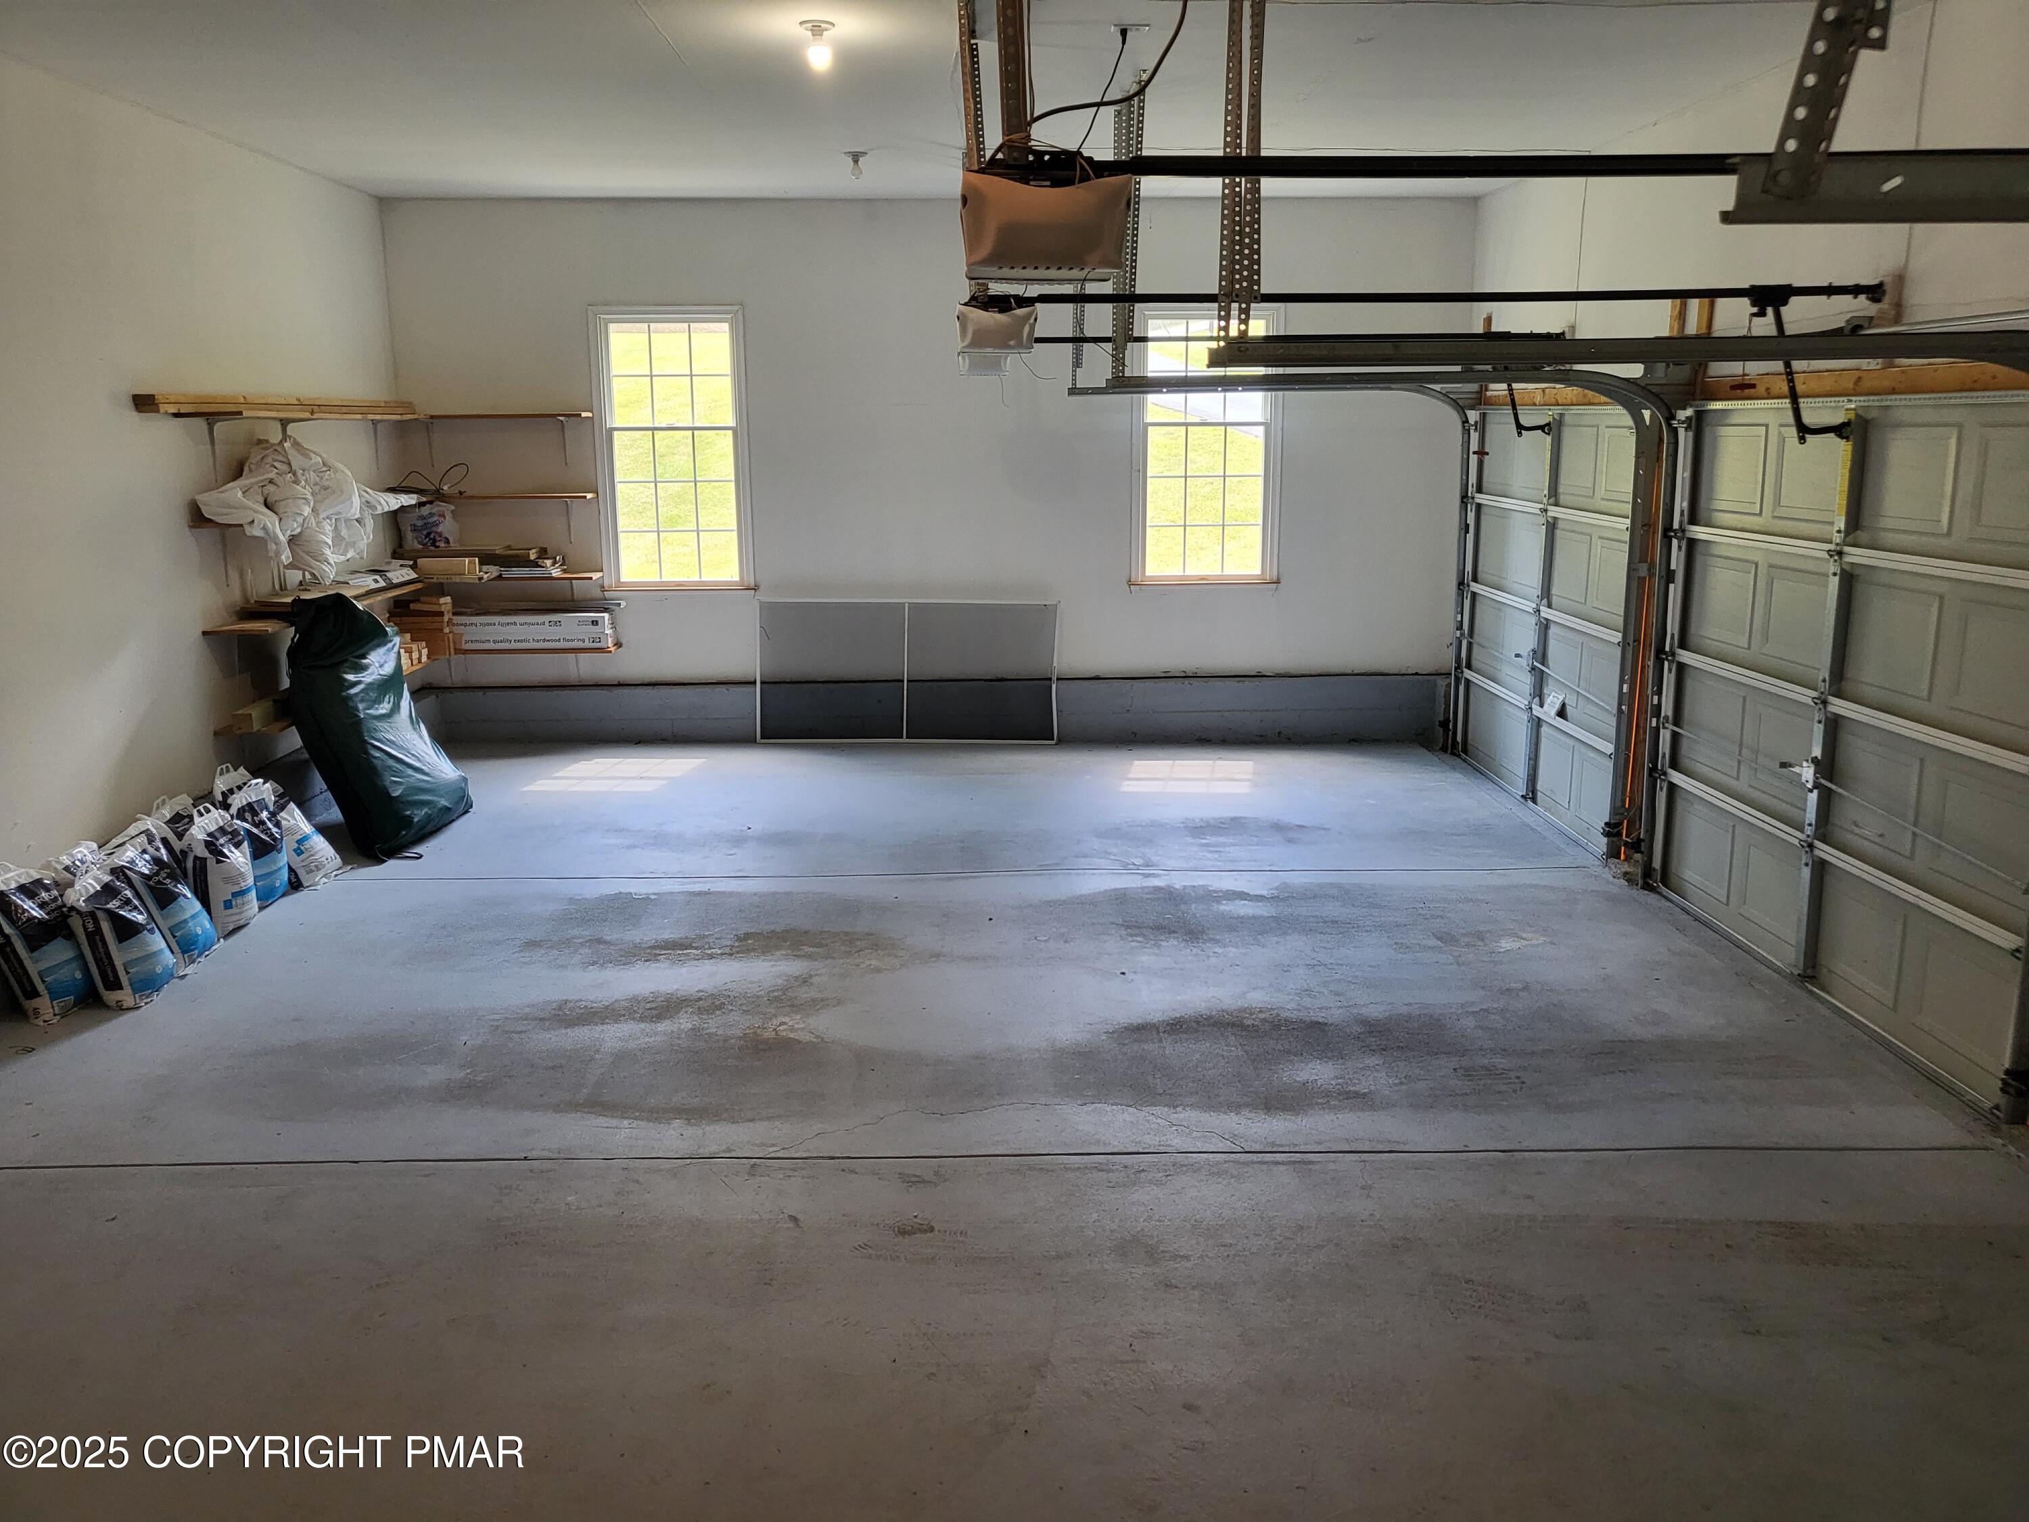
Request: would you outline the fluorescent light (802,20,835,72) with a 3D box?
[{"bbox_3d":[-0.694,-2.523,5.384,0.120,0.145,0.120,0,12,-1],"label":"fluorescent light"}]

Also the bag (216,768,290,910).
[{"bbox_3d":[-3.418,0.338,6.790,0.250,0.530,0.410,-8,12,0],"label":"bag"}]

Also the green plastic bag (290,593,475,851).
[{"bbox_3d":[-3.208,-0.214,7.770,0.360,1.170,0.920,-16,12,2],"label":"green plastic bag"}]

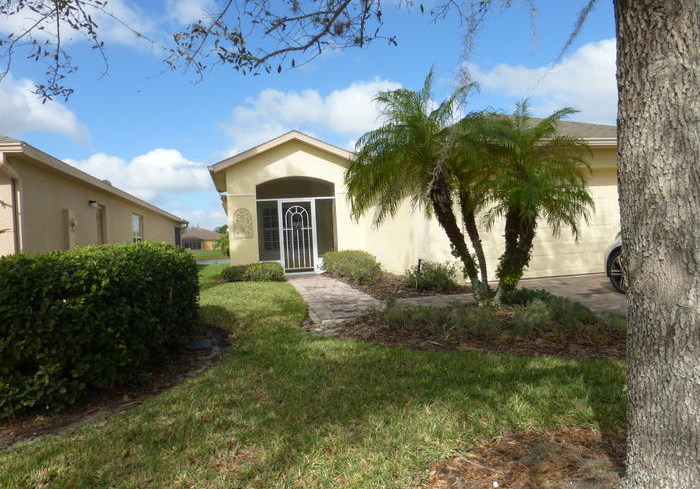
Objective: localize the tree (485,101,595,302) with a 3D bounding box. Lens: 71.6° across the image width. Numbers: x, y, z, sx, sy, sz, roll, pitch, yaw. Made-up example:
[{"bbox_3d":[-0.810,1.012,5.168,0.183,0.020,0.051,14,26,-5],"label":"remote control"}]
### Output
[{"bbox_3d":[2.801,-0.642,7.250,1.750,2.980,1.700,-3,0,-12],"label":"tree"}]

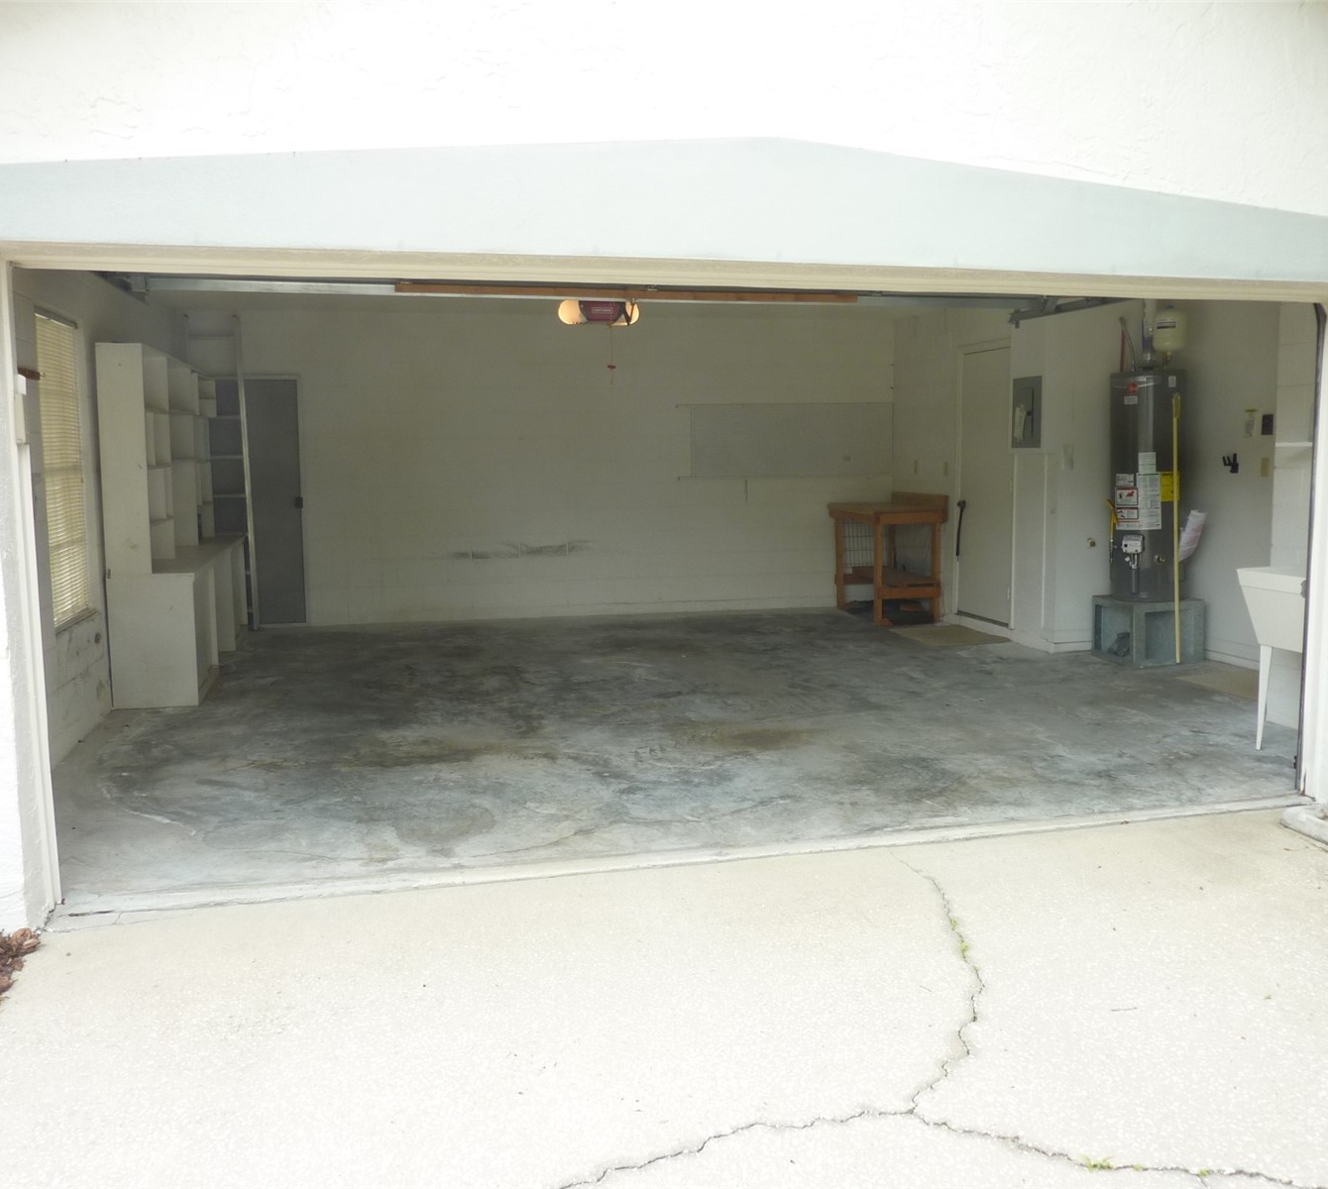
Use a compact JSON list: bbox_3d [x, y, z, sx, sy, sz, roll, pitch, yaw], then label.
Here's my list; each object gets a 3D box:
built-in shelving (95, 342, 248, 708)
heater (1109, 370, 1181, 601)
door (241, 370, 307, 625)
[{"bbox_3d":[-3.231,-0.530,7.694,0.475,2.055,2.525,-2,8,-13],"label":"built-in shelving"},{"bbox_3d":[3.298,-0.742,7.788,0.490,1.498,0.490,-7,10,-40],"label":"heater"},{"bbox_3d":[-3.306,-0.744,9.262,0.737,2.000,0.061,-2,8,-13],"label":"door"}]

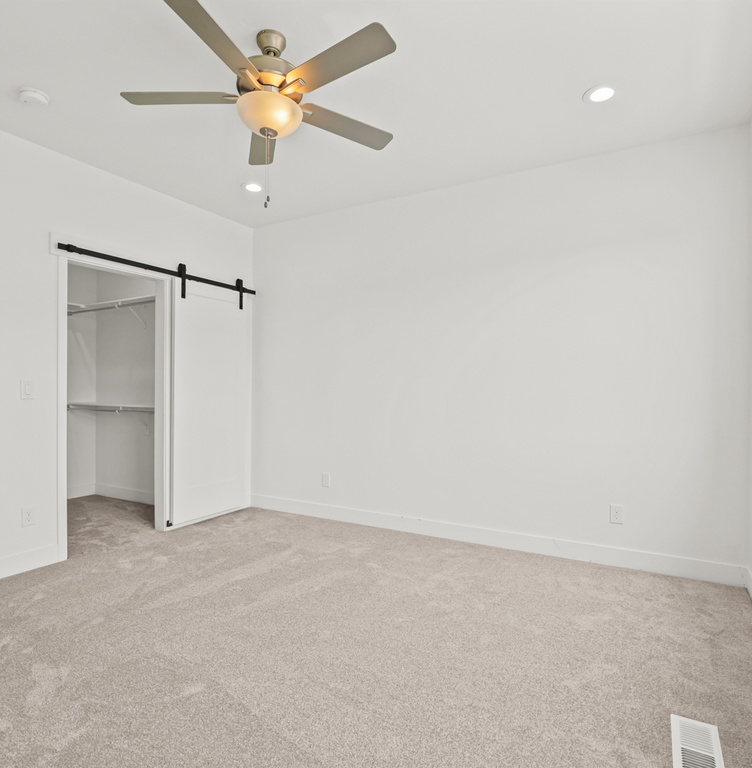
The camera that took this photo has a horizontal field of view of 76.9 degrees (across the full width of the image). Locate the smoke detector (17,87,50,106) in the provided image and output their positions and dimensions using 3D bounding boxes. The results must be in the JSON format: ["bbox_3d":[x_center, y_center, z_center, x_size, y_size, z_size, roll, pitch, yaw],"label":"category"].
[{"bbox_3d":[-1.857,-1.548,2.571,0.143,0.045,0.143,0,0,31],"label":"smoke detector"}]

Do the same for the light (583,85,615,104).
[{"bbox_3d":[1.225,-1.555,2.565,0.180,0.018,0.180,0,0,31],"label":"light"}]

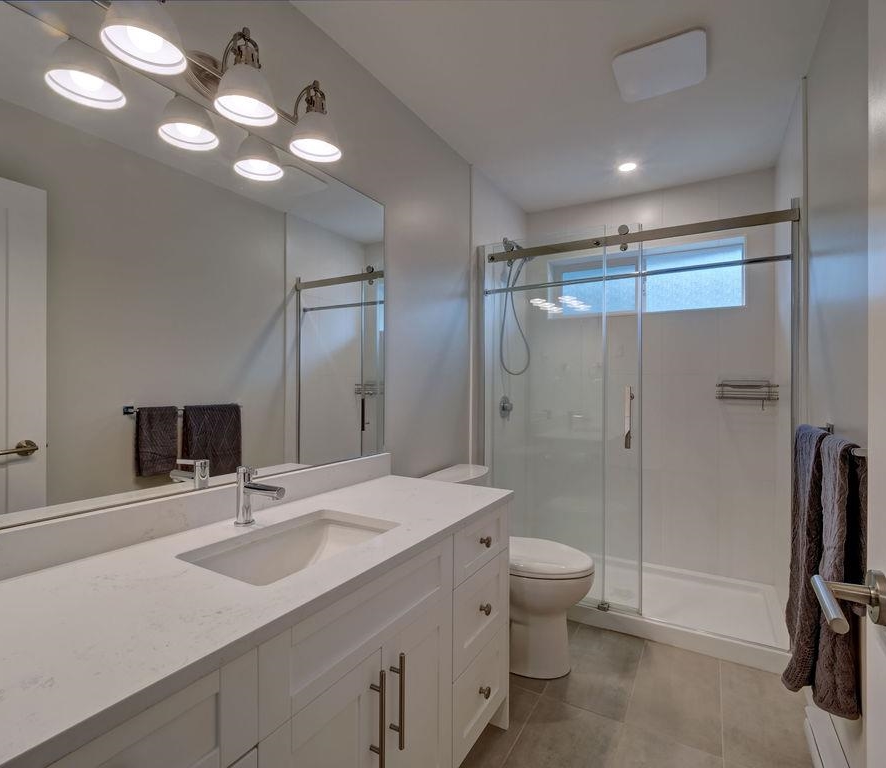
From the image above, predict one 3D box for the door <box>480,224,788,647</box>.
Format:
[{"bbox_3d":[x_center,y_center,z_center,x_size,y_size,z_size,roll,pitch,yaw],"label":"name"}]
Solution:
[{"bbox_3d":[0.903,0.197,2.176,1.472,1.966,0.080,0,0,27],"label":"door"}]

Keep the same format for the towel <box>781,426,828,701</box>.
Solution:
[{"bbox_3d":[1.028,0.503,1.159,0.119,0.755,0.348,0,0,32],"label":"towel"}]

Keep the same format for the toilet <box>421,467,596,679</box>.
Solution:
[{"bbox_3d":[0.326,0.846,1.908,0.726,0.795,0.417,0,-1,34],"label":"toilet"}]

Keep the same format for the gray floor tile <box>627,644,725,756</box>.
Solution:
[{"bbox_3d":[0.958,1.252,1.698,0.303,0.010,0.601,0,0,32],"label":"gray floor tile"}]

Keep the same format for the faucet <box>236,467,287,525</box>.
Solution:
[{"bbox_3d":[-0.471,0.296,1.066,0.194,0.152,0.056,0,0,32],"label":"faucet"}]

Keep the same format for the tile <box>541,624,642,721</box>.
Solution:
[{"bbox_3d":[0.694,1.251,1.843,0.303,0.010,0.601,0,0,32],"label":"tile"}]

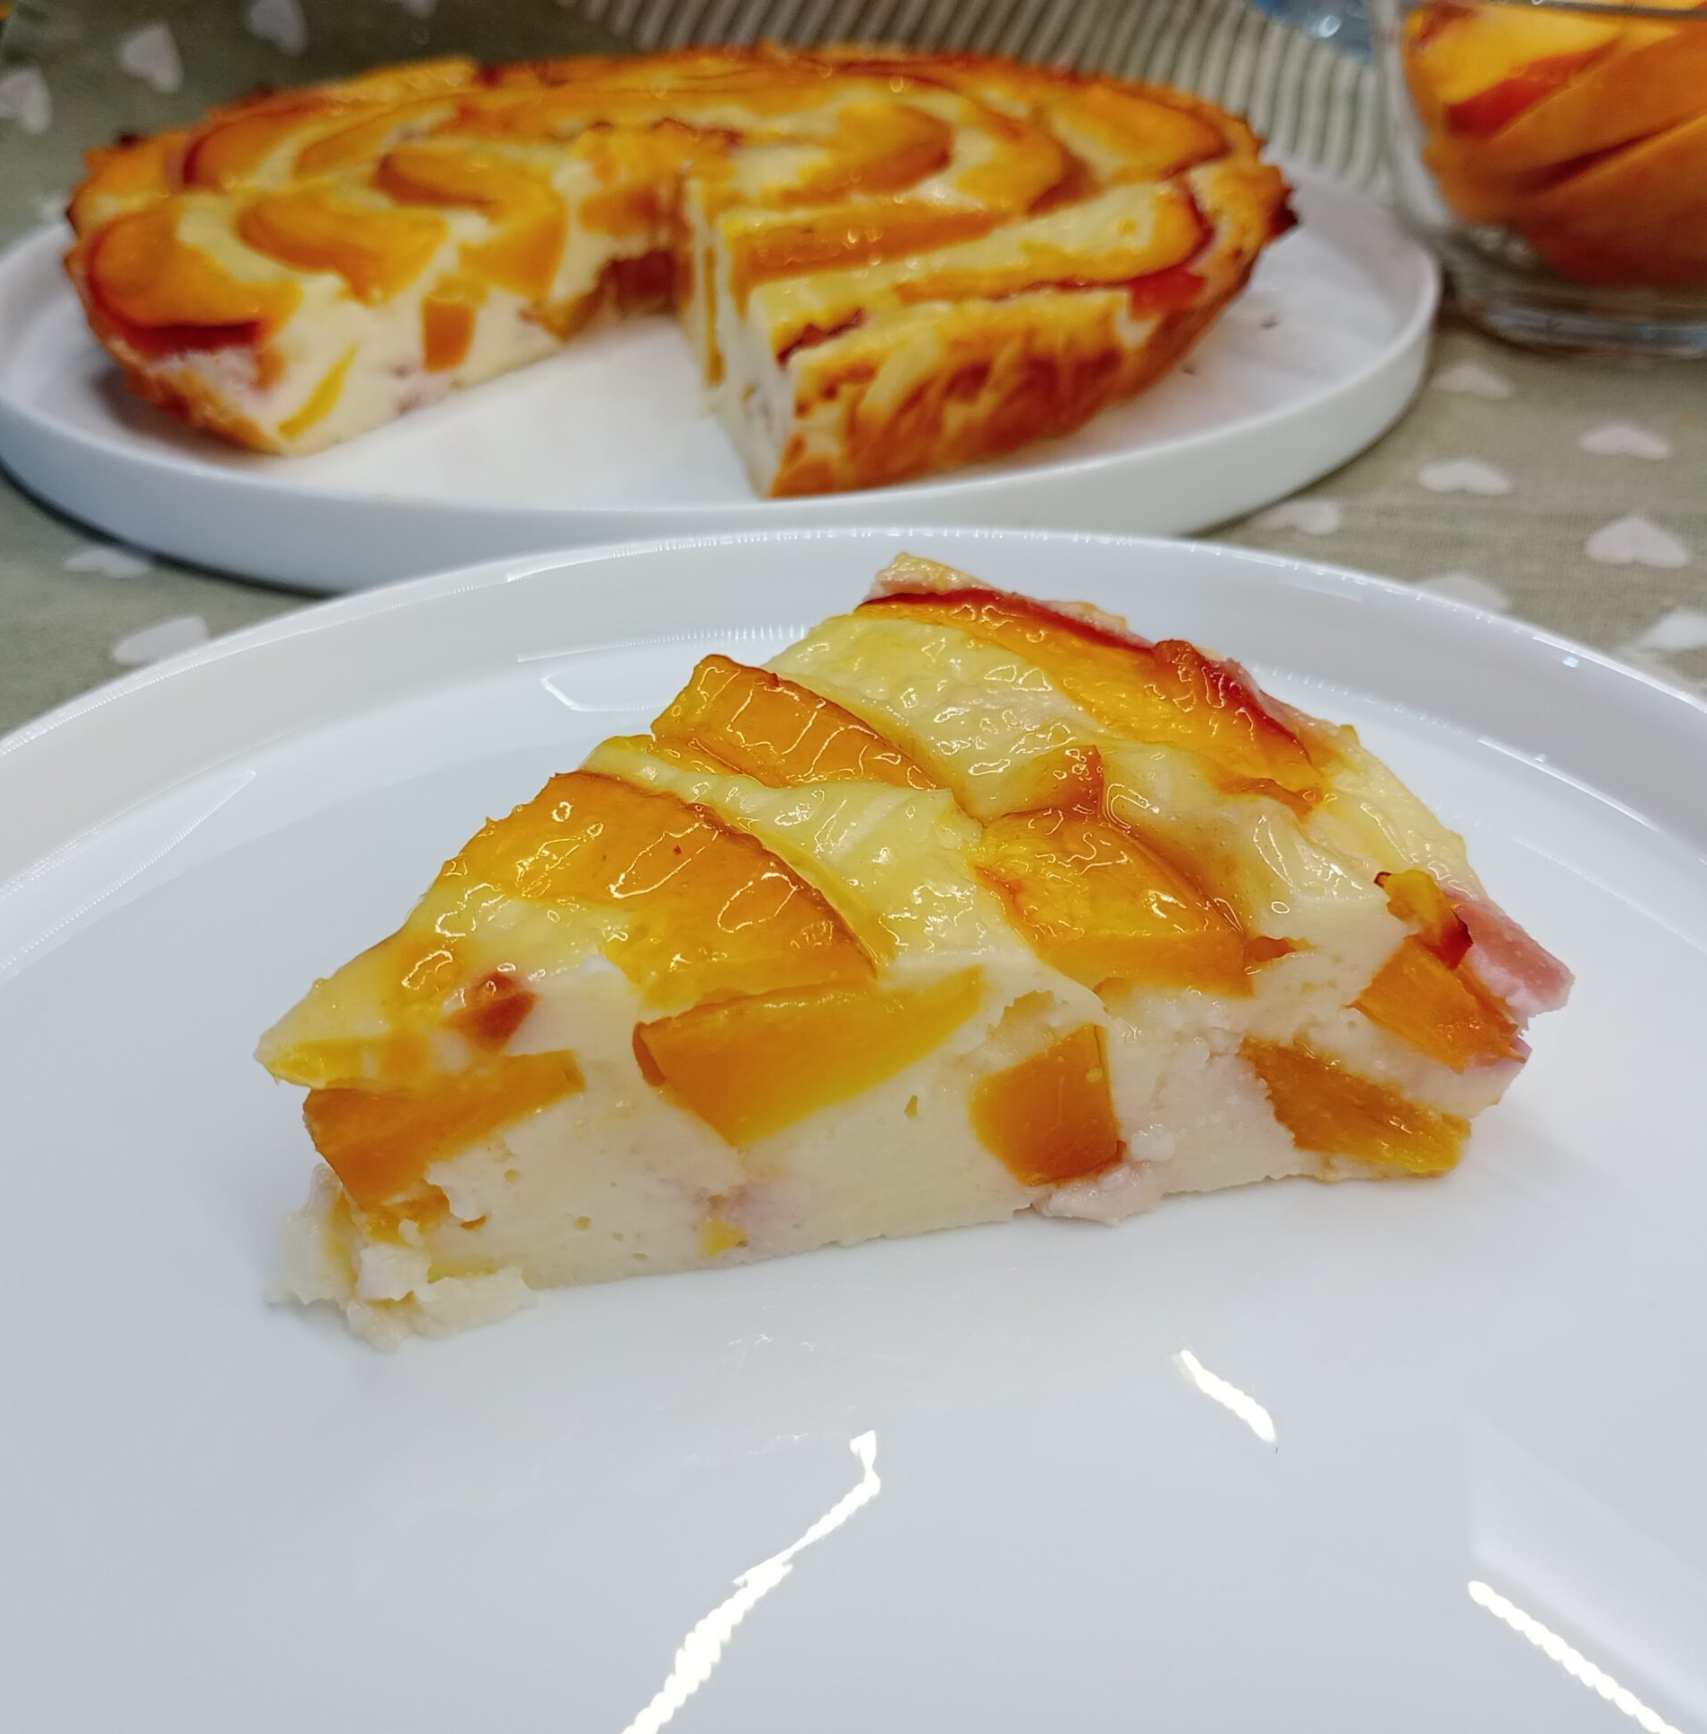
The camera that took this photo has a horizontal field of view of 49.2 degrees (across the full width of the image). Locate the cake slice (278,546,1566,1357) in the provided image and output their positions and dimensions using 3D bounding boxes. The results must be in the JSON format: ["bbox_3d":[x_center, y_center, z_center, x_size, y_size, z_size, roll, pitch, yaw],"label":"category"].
[{"bbox_3d":[-0.004,0.010,0.167,0.101,0.029,0.093,-20,38,-25],"label":"cake slice"}]

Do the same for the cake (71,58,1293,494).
[{"bbox_3d":[-0.032,-0.123,0.365,0.231,0.031,0.223,8,35,14],"label":"cake"}]

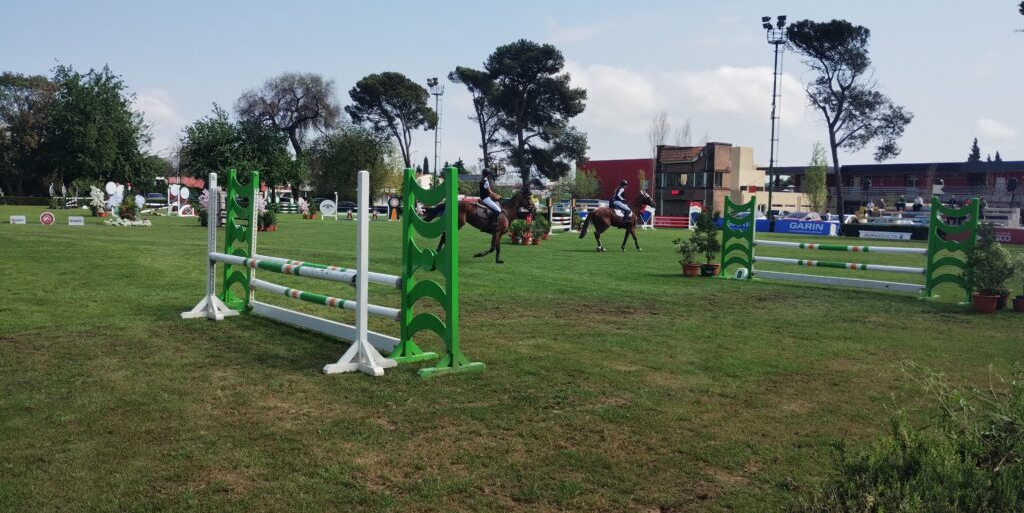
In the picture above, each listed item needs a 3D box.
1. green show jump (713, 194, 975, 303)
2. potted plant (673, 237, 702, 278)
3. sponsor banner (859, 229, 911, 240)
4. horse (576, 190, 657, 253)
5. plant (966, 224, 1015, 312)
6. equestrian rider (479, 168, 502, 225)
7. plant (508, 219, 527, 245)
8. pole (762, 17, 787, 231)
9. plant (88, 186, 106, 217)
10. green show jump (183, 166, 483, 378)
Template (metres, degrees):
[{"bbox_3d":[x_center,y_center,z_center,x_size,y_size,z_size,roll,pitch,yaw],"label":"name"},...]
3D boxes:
[{"bbox_3d":[6.381,-0.277,16.366,0.660,1.810,5.150,-2,5,-42],"label":"green show jump"},{"bbox_3d":[3.812,0.015,18.122,0.581,0.859,0.581,2,4,0],"label":"potted plant"},{"bbox_3d":[22.525,-1.262,49.998,3.200,0.400,0.060,2,4,9],"label":"sponsor banner"},{"bbox_3d":[3.523,-1.195,28.059,2.580,2.070,0.620,1,4,-6],"label":"horse"},{"bbox_3d":[7.554,0.201,13.096,0.735,1.378,0.735,2,4,0],"label":"plant"},{"bbox_3d":[-0.544,-1.566,21.300,0.680,1.420,0.500,1,4,-3],"label":"equestrian rider"},{"bbox_3d":[0.196,-0.868,29.614,0.623,0.903,0.623,2,4,0],"label":"plant"},{"bbox_3d":[19.501,-9.779,61.801,1.500,15.800,1.500,0,4,-30],"label":"pole"},{"bbox_3d":[-24.550,-3.270,49.243,1.000,1.850,1.000,0,4,-26],"label":"plant"},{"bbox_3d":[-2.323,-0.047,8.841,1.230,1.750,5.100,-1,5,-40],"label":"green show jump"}]

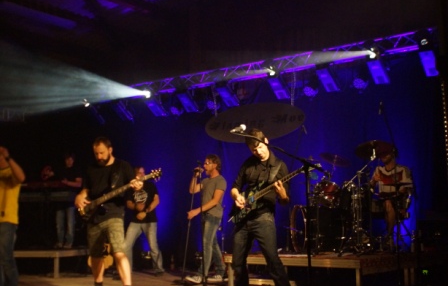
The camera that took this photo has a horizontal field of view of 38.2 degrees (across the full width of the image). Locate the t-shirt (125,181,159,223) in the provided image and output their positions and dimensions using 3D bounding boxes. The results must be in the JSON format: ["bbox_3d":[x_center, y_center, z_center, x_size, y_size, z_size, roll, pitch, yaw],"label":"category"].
[{"bbox_3d":[-1.301,0.923,10.200,0.520,0.660,0.300,-2,-7,12],"label":"t-shirt"}]

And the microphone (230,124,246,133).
[{"bbox_3d":[0.132,-0.130,5.900,0.165,0.052,0.052,-18,2,-28],"label":"microphone"}]

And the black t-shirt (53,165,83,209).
[{"bbox_3d":[-2.735,0.760,11.300,0.500,0.740,0.300,-2,-8,18],"label":"black t-shirt"}]

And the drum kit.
[{"bbox_3d":[1.560,0.689,8.100,1.300,1.360,1.500,3,-8,-23],"label":"drum kit"}]

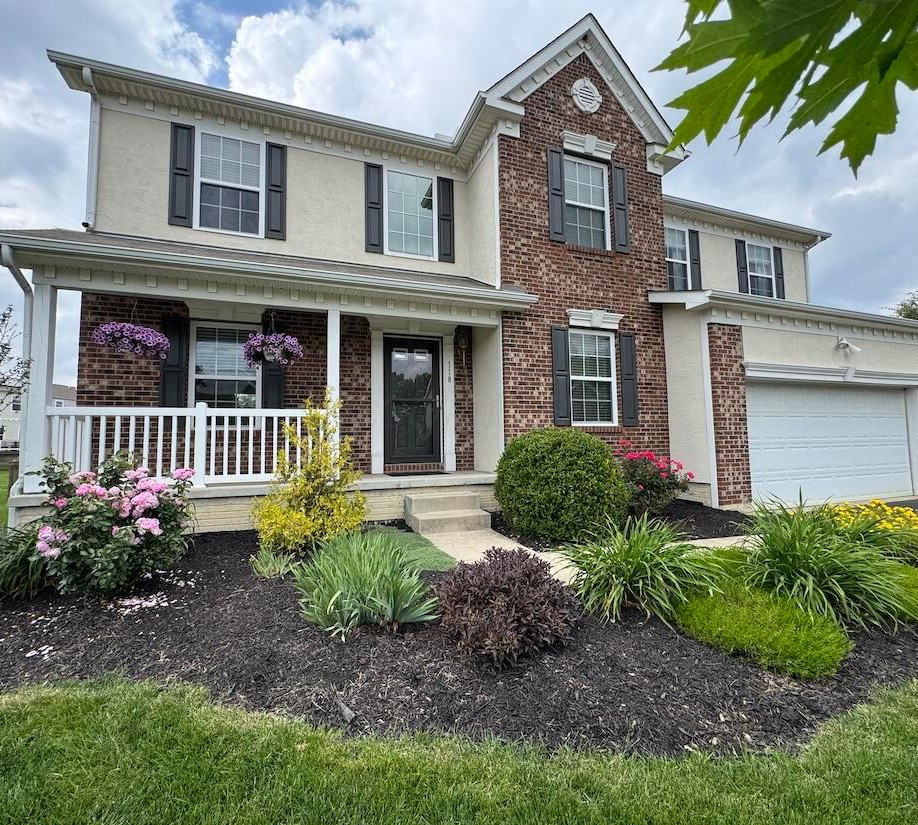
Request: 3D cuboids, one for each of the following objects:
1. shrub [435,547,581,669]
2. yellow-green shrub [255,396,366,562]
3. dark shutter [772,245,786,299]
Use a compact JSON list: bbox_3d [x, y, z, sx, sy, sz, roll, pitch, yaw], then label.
[{"bbox_3d":[0.323,1.140,2.850,0.920,0.600,0.880,-1,-3,0],"label":"shrub"},{"bbox_3d":[-1.522,0.612,4.575,1.123,1.569,1.093,1,-4,-20],"label":"yellow-green shrub"},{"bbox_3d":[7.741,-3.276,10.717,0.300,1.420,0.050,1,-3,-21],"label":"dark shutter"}]

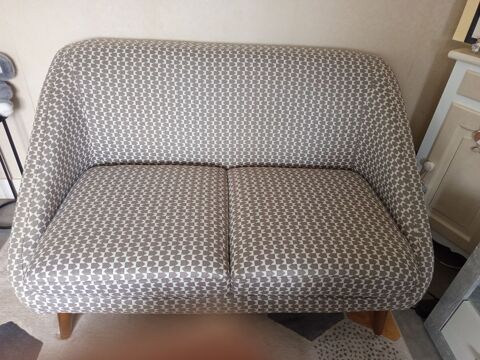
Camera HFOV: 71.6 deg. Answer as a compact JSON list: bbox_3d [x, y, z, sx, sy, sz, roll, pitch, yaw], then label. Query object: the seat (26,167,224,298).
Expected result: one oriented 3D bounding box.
[{"bbox_3d":[-0.350,0.173,1.292,0.608,0.138,0.602,0,38,-3],"label":"seat"}]

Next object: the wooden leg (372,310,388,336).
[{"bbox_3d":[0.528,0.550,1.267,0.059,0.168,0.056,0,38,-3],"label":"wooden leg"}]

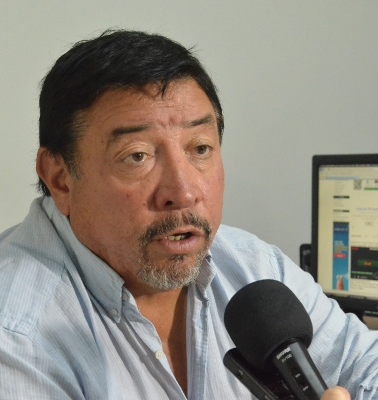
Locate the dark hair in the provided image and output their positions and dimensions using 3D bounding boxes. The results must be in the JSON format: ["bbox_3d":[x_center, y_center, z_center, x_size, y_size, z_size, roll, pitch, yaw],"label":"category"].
[{"bbox_3d":[-0.061,-0.086,1.040,0.175,0.172,0.205,-5,4,-29],"label":"dark hair"}]

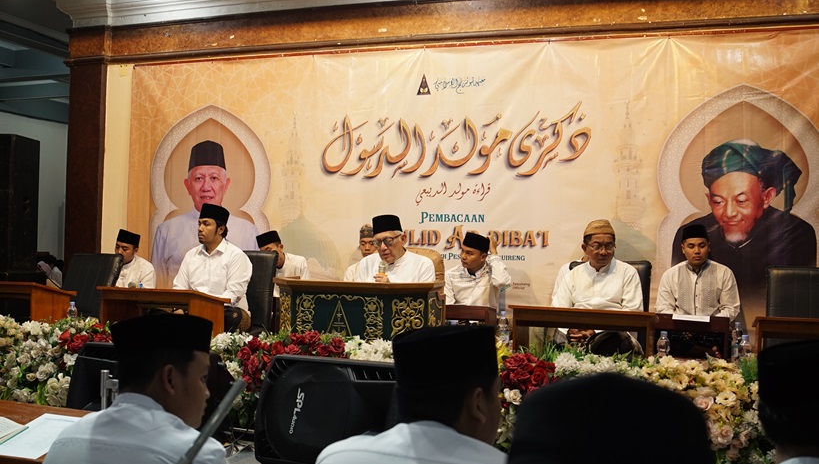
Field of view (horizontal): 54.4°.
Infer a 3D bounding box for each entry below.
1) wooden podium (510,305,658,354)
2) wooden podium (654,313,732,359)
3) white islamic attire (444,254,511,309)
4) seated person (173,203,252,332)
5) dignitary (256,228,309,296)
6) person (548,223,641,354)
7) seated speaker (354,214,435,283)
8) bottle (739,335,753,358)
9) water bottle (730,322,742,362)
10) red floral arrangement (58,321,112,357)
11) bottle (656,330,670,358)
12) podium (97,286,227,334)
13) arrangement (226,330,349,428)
[{"bbox_3d":[0.950,0.578,4.315,0.770,0.337,0.370,1,0,22],"label":"wooden podium"},{"bbox_3d":[1.762,0.644,4.985,0.480,0.270,0.340,1,0,22],"label":"wooden podium"},{"bbox_3d":[0.471,0.404,5.600,0.500,0.500,0.340,1,-1,13],"label":"white islamic attire"},{"bbox_3d":[-1.338,0.256,5.300,0.570,0.880,0.570,1,-1,23],"label":"seated person"},{"bbox_3d":[-0.990,0.346,6.170,0.550,0.730,0.620,1,0,35],"label":"dignitary"},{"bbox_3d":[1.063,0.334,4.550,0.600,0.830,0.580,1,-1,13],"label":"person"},{"bbox_3d":[-0.120,0.307,5.100,0.600,0.830,0.620,1,0,18],"label":"seated speaker"},{"bbox_3d":[1.744,0.650,4.120,0.065,0.230,0.065,1,0,22],"label":"bottle"},{"bbox_3d":[1.939,0.650,4.700,0.064,0.233,0.064,1,0,22],"label":"water bottle"},{"bbox_3d":[-1.724,0.574,4.250,0.260,0.180,0.190,1,-1,19],"label":"red floral arrangement"},{"bbox_3d":[1.312,0.626,4.100,0.065,0.230,0.065,1,0,22],"label":"bottle"},{"bbox_3d":[-1.526,0.516,4.980,0.710,0.360,0.410,1,-1,19],"label":"podium"},{"bbox_3d":[-0.582,0.690,3.800,0.530,0.420,0.270,1,-1,19],"label":"arrangement"}]

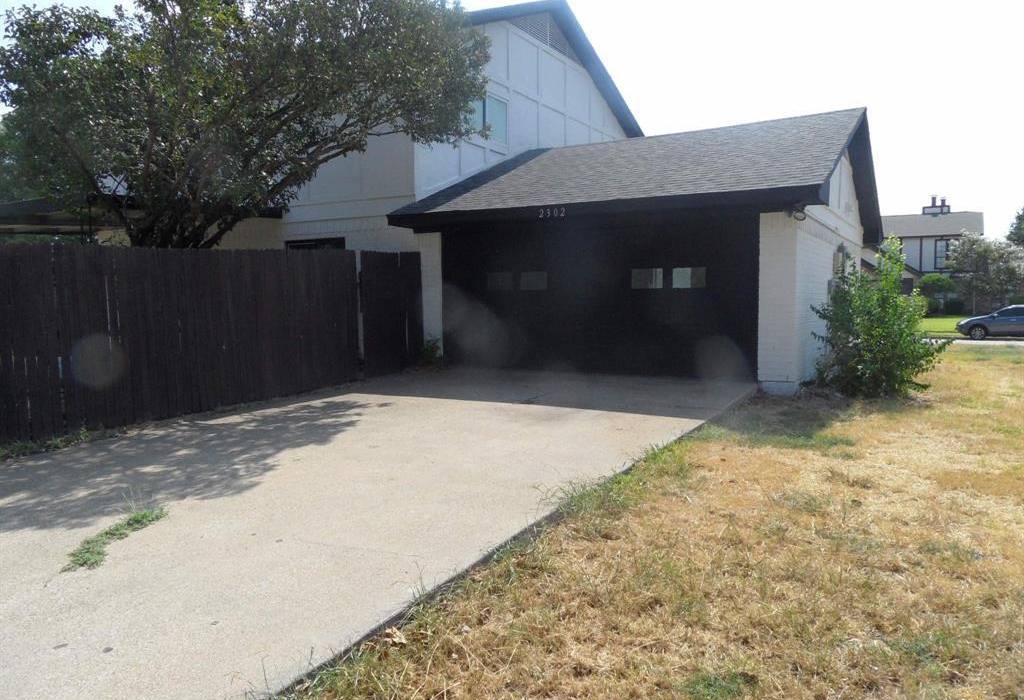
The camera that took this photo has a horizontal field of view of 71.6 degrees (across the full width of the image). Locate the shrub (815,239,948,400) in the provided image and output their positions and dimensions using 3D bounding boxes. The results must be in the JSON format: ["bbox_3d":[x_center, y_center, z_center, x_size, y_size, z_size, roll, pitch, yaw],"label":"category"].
[{"bbox_3d":[4.950,-0.510,9.550,1.650,2.100,1.600,2,6,30],"label":"shrub"}]

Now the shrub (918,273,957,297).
[{"bbox_3d":[26.950,-4.150,45.000,2.050,1.500,1.950,2,6,30],"label":"shrub"}]

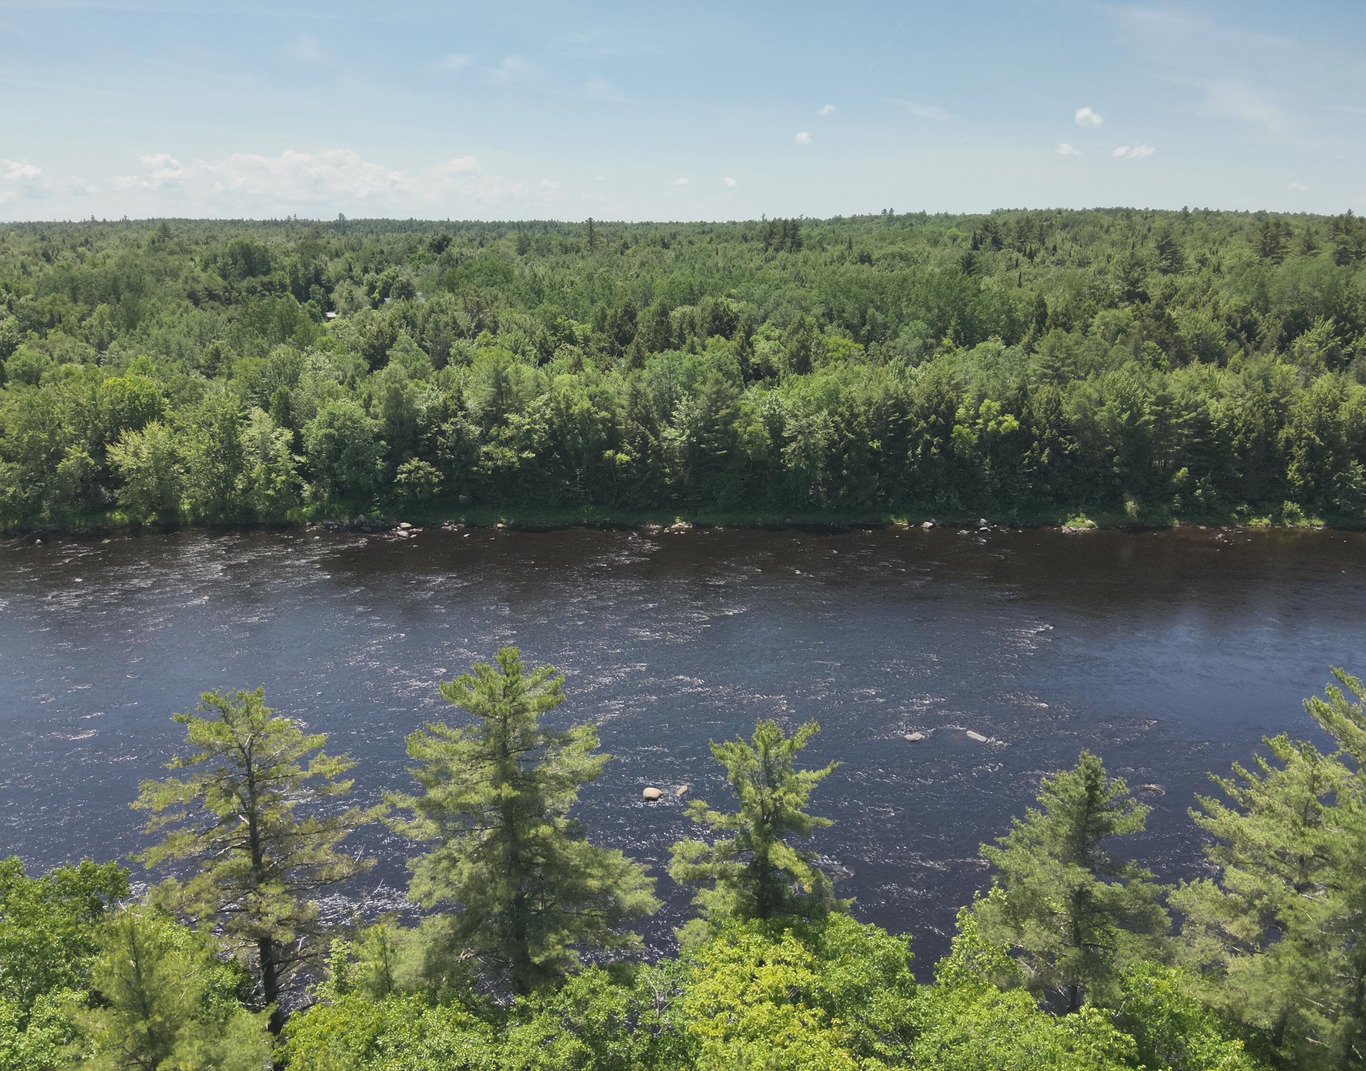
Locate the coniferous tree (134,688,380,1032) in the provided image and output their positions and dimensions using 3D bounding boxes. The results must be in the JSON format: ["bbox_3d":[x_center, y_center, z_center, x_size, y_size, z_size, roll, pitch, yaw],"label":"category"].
[{"bbox_3d":[-17.236,14.573,41.808,9.910,17.850,9.500,0,17,0],"label":"coniferous tree"}]

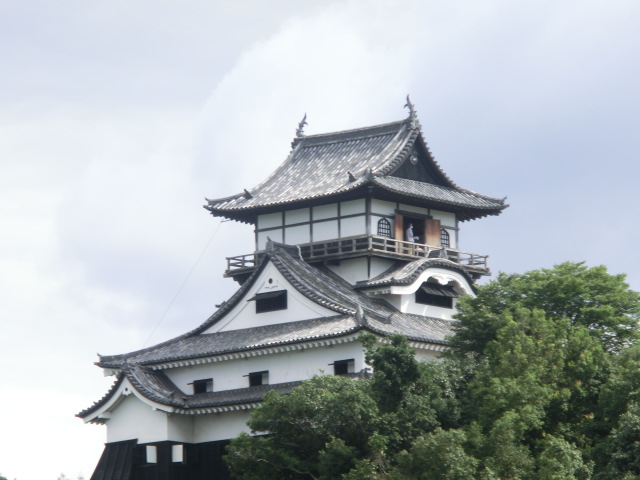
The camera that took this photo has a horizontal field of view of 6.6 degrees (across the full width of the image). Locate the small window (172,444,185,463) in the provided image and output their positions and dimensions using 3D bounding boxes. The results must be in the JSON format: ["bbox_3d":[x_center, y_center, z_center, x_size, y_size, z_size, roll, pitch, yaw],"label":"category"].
[{"bbox_3d":[-6.935,10.446,270.438,0.150,0.850,0.850,-9,-13,41],"label":"small window"}]

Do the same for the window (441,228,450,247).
[{"bbox_3d":[6.186,-0.062,276.057,0.120,1.007,0.916,-9,-13,41],"label":"window"}]

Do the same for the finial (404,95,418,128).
[{"bbox_3d":[4.543,-6.380,275.385,0.650,1.598,0.400,-9,-13,41],"label":"finial"}]

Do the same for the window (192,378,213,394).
[{"bbox_3d":[-5.692,7.191,271.711,1.277,0.692,0.200,-9,-13,41],"label":"window"}]

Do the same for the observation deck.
[{"bbox_3d":[1.879,1.398,276.602,9.603,1.043,8.774,-9,-13,41],"label":"observation deck"}]

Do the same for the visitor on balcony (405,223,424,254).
[{"bbox_3d":[4.519,0.025,273.228,0.420,1.750,0.500,-4,-10,21],"label":"visitor on balcony"}]

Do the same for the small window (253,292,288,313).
[{"bbox_3d":[-2.377,3.018,270.493,2.084,0.956,0.300,-9,-13,41],"label":"small window"}]

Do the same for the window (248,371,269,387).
[{"bbox_3d":[-2.952,6.760,269.272,1.307,0.690,0.200,-9,-13,41],"label":"window"}]

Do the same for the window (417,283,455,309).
[{"bbox_3d":[5.693,2.763,272.599,0.350,0.988,2.797,-9,-13,41],"label":"window"}]

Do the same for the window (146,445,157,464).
[{"bbox_3d":[-8.176,10.476,270.585,0.729,0.869,0.150,-9,-13,41],"label":"window"}]

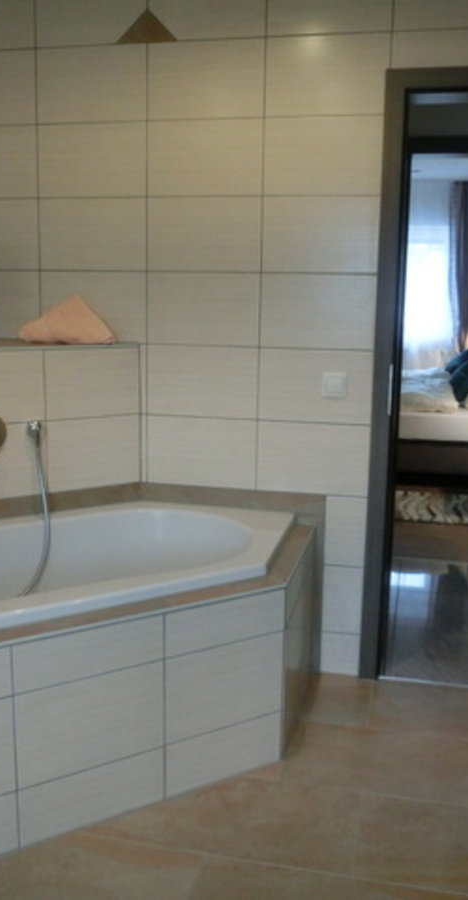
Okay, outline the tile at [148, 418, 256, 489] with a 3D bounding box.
[{"bbox_3d":[-0.113,0.004,2.974,0.400,0.240,0.015,3,11,11],"label":"tile"}]

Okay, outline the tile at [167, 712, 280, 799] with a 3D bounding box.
[{"bbox_3d":[-0.026,0.854,2.348,0.386,0.161,0.012,-6,13,-32],"label":"tile"}]

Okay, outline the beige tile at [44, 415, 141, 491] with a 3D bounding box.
[{"bbox_3d":[-0.493,0.012,2.936,0.359,0.252,0.012,-6,13,-32],"label":"beige tile"}]

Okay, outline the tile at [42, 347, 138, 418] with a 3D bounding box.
[{"bbox_3d":[-0.495,-0.234,2.921,0.353,0.242,0.012,-6,13,-31],"label":"tile"}]

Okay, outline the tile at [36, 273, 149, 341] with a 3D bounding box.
[{"bbox_3d":[-0.501,-0.510,2.974,0.400,0.250,0.012,3,11,12],"label":"tile"}]

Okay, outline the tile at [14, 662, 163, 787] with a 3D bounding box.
[{"bbox_3d":[-0.360,0.691,2.123,0.402,0.249,0.012,-6,13,-31],"label":"tile"}]

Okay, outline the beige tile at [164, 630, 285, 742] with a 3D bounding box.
[{"bbox_3d":[-0.024,0.662,2.340,0.391,0.250,0.015,-5,12,-32],"label":"beige tile"}]

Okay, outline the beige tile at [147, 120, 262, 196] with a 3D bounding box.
[{"bbox_3d":[-0.097,-0.977,2.790,0.400,0.250,0.012,3,11,12],"label":"beige tile"}]

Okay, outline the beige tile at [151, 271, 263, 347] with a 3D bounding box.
[{"bbox_3d":[-0.105,-0.486,2.886,0.403,0.250,0.014,3,11,12],"label":"beige tile"}]

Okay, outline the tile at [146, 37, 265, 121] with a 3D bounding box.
[{"bbox_3d":[-0.093,-1.220,2.744,0.400,0.250,0.012,3,11,12],"label":"tile"}]

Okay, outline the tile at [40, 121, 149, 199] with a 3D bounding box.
[{"bbox_3d":[-0.487,-0.996,2.874,0.400,0.250,0.015,3,11,11],"label":"tile"}]

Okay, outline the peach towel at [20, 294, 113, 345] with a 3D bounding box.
[{"bbox_3d":[-0.576,-0.458,2.898,0.320,0.165,0.120,1,10,1],"label":"peach towel"}]

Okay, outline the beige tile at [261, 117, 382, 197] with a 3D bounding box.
[{"bbox_3d":[0.290,-0.954,2.718,0.387,0.250,0.015,3,11,11],"label":"beige tile"}]

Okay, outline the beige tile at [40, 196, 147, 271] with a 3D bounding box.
[{"bbox_3d":[-0.491,-0.750,2.919,0.400,0.250,0.015,3,11,11],"label":"beige tile"}]

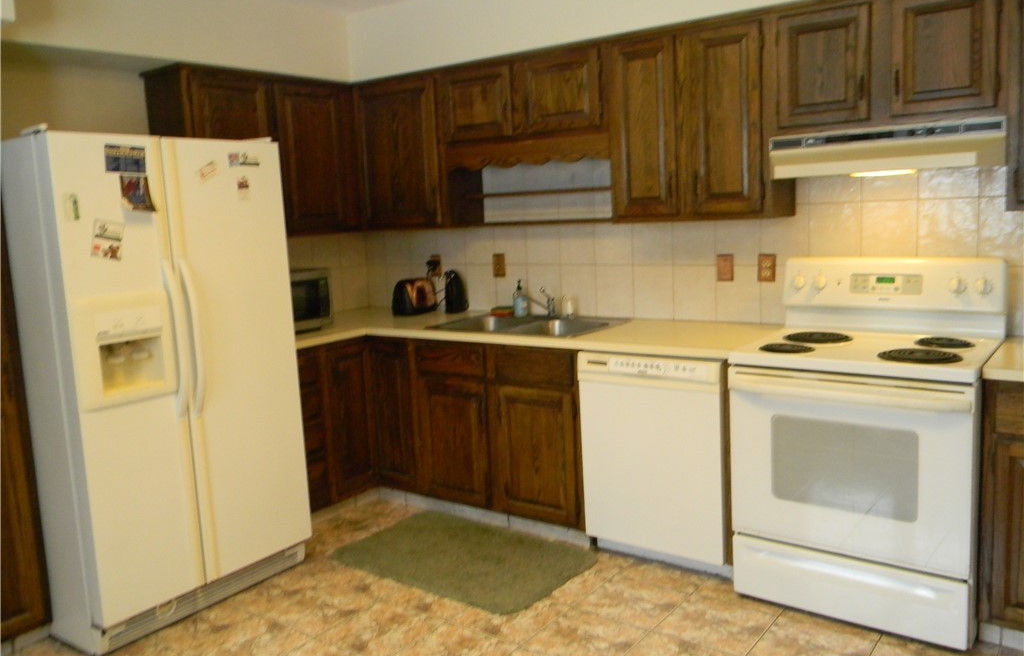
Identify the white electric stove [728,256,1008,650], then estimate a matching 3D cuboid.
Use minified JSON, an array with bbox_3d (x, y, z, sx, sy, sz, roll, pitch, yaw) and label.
[{"bbox_3d":[1.283,0.373,3.003,0.765,1.188,0.709,3,11,35],"label":"white electric stove"}]

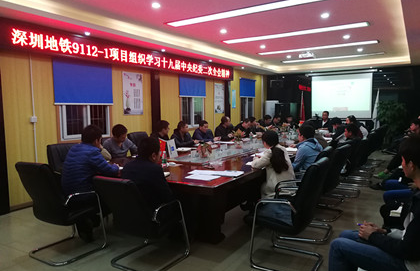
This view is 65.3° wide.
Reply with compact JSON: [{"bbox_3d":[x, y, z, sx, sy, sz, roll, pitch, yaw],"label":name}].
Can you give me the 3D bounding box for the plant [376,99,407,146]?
[{"bbox_3d":[5.916,-0.288,10.589,0.860,1.660,0.860,2,5,32],"label":"plant"}]

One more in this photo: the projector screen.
[{"bbox_3d":[4.746,-1.407,11.878,2.050,1.600,0.070,2,5,32],"label":"projector screen"}]

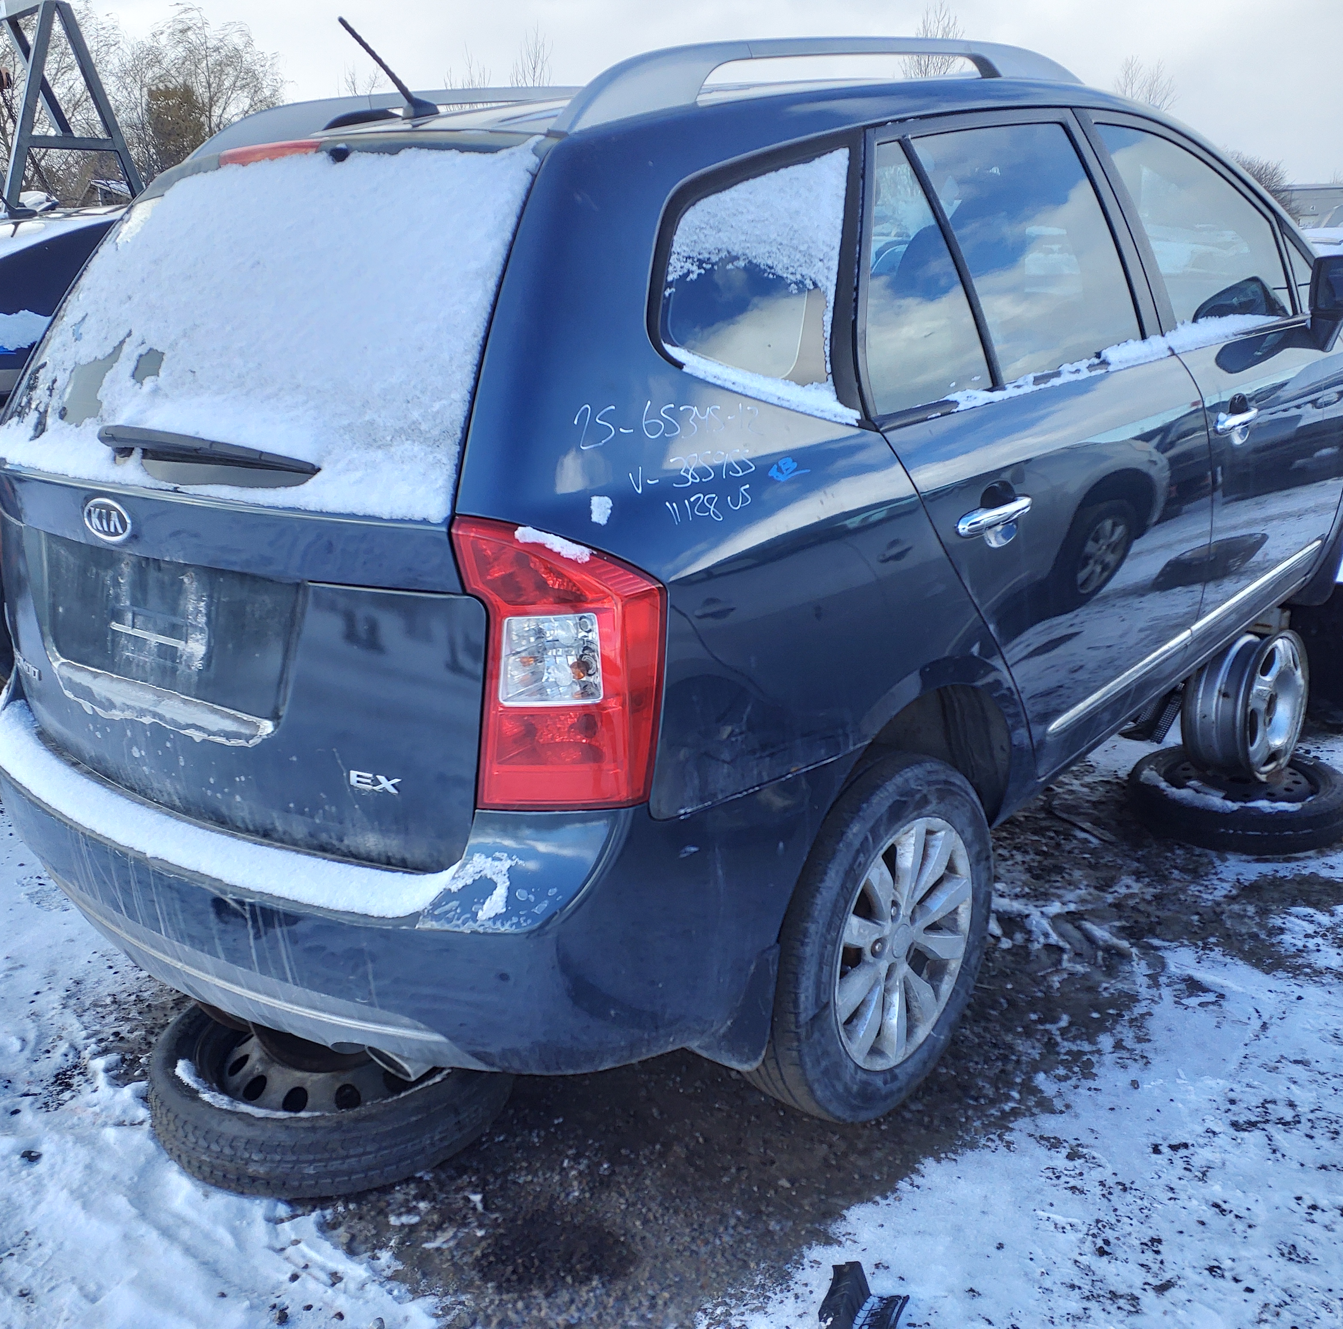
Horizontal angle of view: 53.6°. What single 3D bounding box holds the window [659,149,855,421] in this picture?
[{"bbox_3d":[0.156,-0.534,1.897,0.570,0.410,0.090,-21,5,-41],"label":"window"}]

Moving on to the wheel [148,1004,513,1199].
[{"bbox_3d":[-0.619,0.745,2.480,0.654,0.185,0.654,-1,11,0],"label":"wheel"}]

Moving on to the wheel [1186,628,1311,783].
[{"bbox_3d":[1.545,0.099,3.579,0.408,0.408,0.175,-17,20,-42],"label":"wheel"}]

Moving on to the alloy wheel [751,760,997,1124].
[{"bbox_3d":[0.329,0.461,2.330,0.204,0.654,0.654,12,24,41],"label":"alloy wheel"}]

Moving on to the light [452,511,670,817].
[{"bbox_3d":[-0.140,0.009,1.672,0.210,0.395,0.210,12,24,39],"label":"light"}]

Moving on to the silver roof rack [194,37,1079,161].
[{"bbox_3d":[-0.042,-1.130,2.721,1.130,0.175,1.630,12,24,39],"label":"silver roof rack"}]

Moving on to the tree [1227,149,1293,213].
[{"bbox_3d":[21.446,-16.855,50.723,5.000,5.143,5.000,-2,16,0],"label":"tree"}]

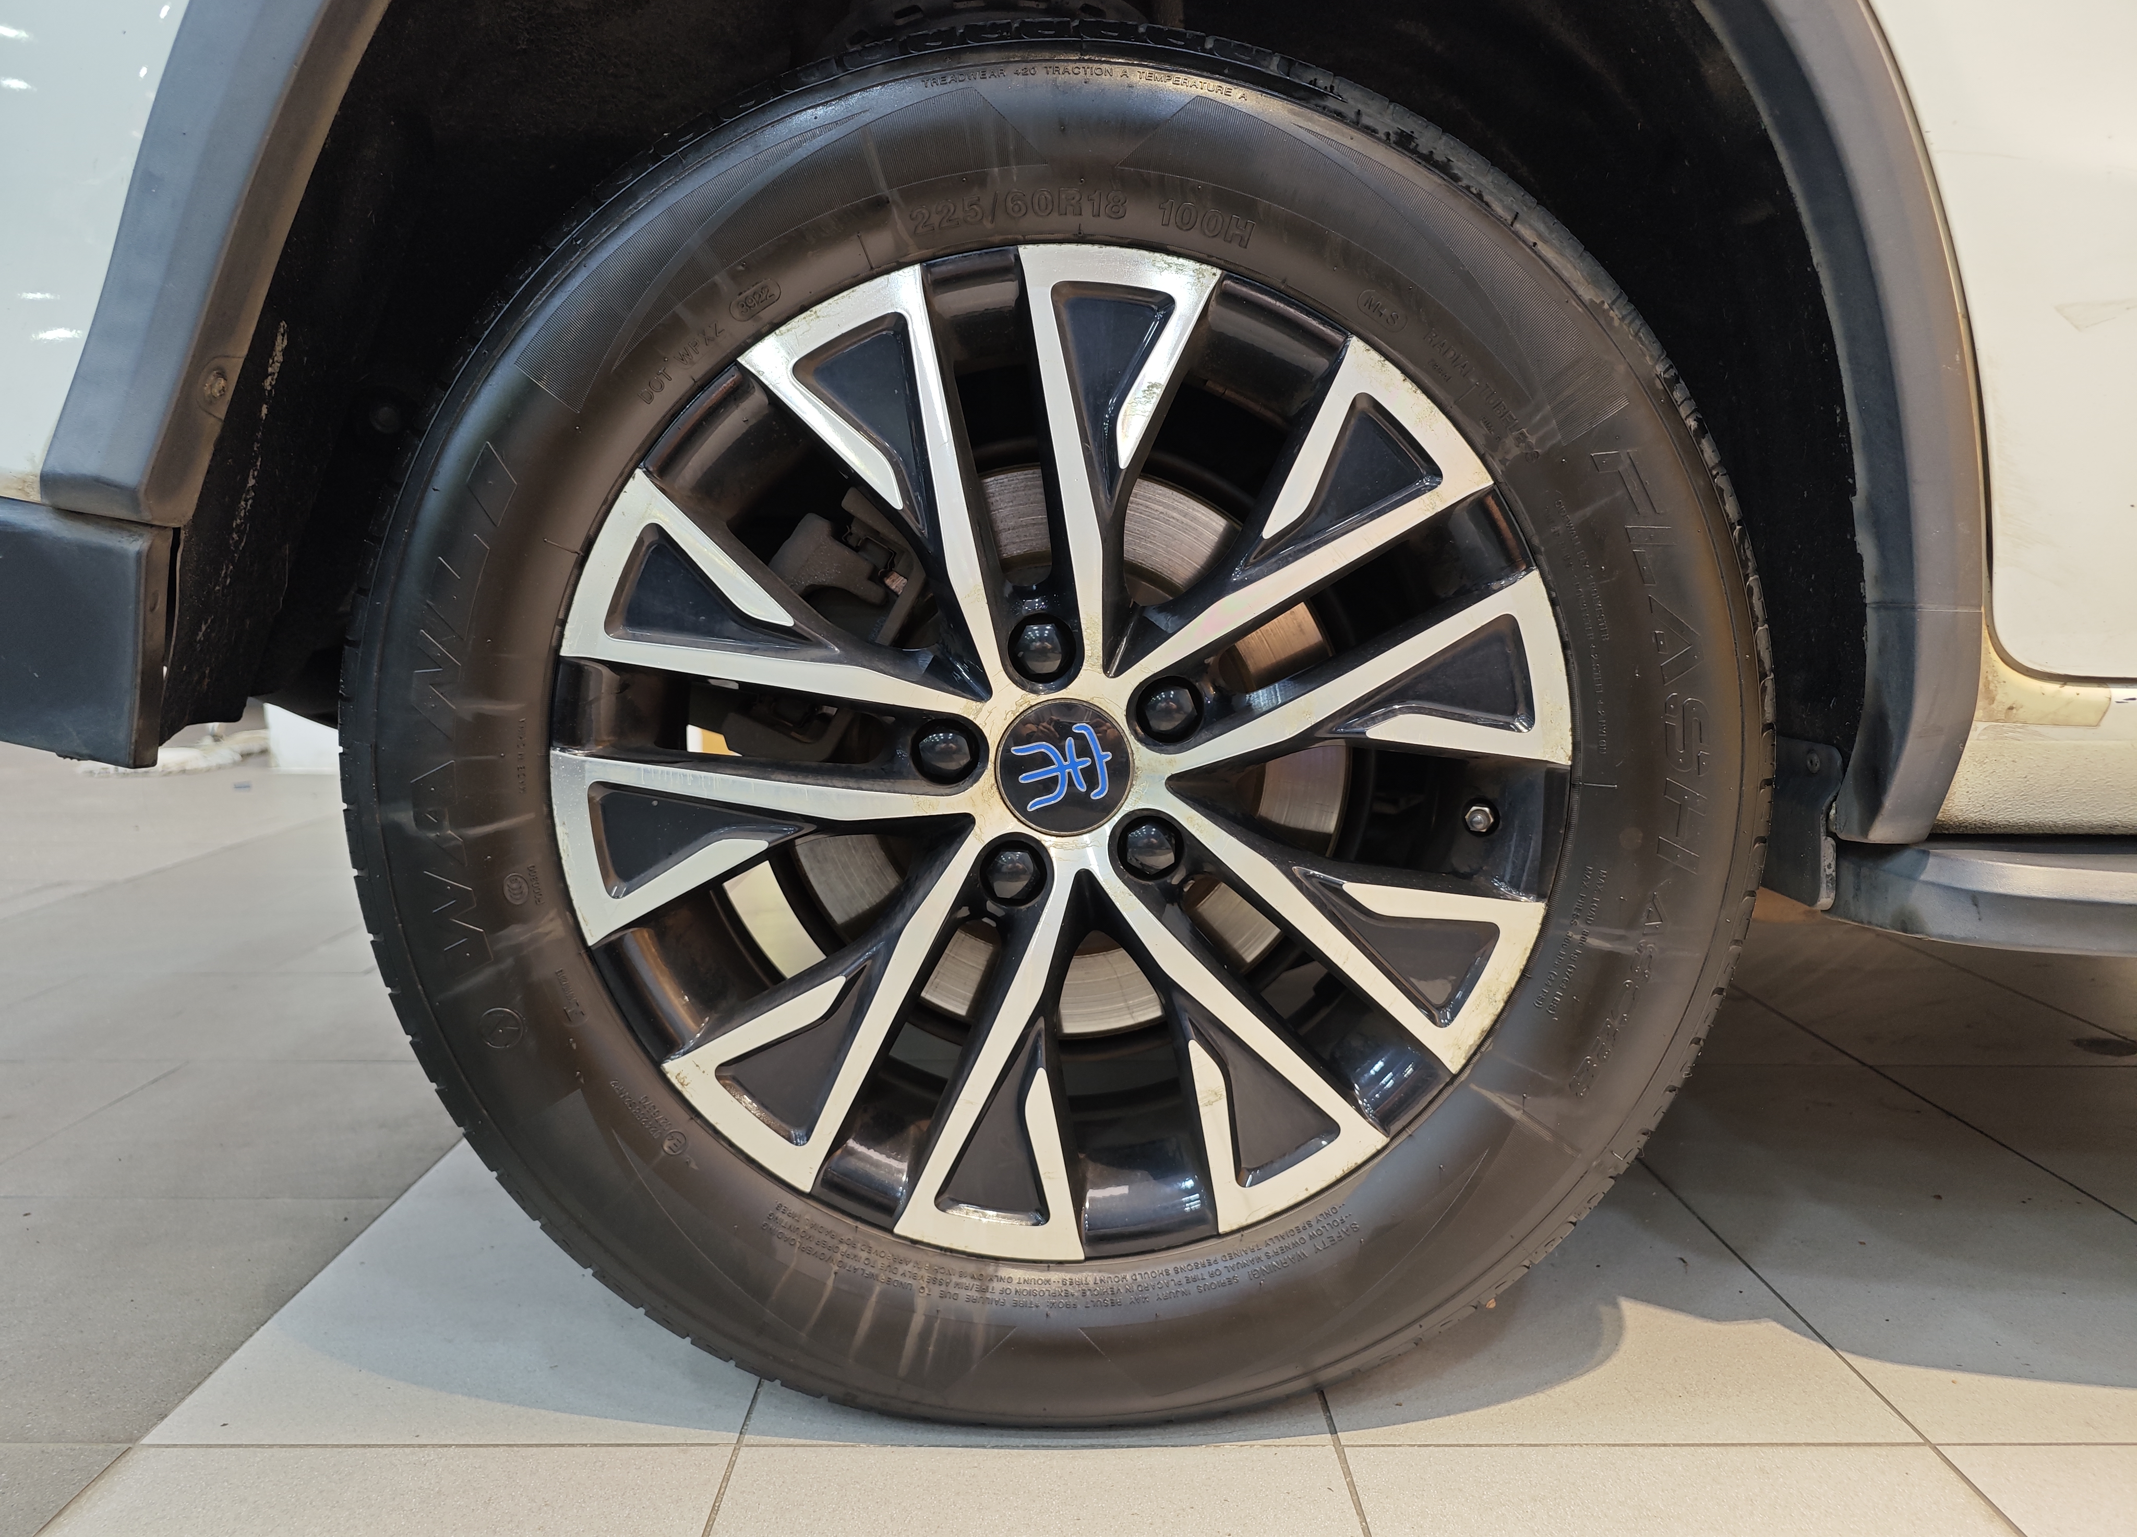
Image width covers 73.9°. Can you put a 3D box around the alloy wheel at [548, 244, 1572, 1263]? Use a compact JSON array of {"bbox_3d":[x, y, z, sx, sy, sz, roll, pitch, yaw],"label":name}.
[{"bbox_3d":[-0.004,-0.009,0.781,0.492,0.492,0.190,0,6,-1],"label":"alloy wheel"}]

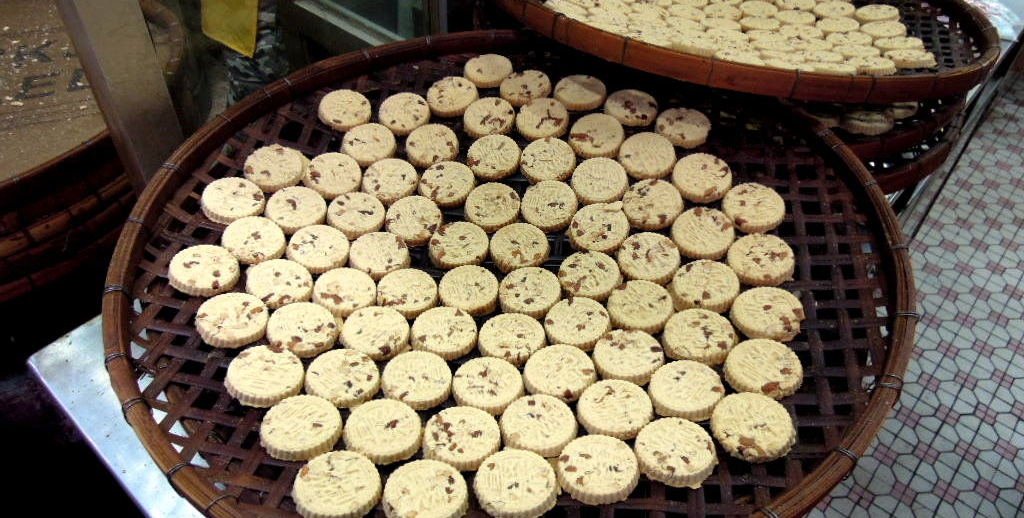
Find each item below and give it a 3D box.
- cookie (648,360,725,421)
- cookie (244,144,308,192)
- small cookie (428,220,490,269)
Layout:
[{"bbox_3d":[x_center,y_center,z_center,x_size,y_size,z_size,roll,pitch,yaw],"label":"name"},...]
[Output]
[{"bbox_3d":[0.141,0.108,0.576,0.059,0.011,0.059,-11,36,0],"label":"cookie"},{"bbox_3d":[-0.255,-0.097,0.764,0.059,0.011,0.059,8,51,-10],"label":"cookie"},{"bbox_3d":[-0.054,-0.013,0.728,0.059,0.011,0.059,3,48,0],"label":"small cookie"}]

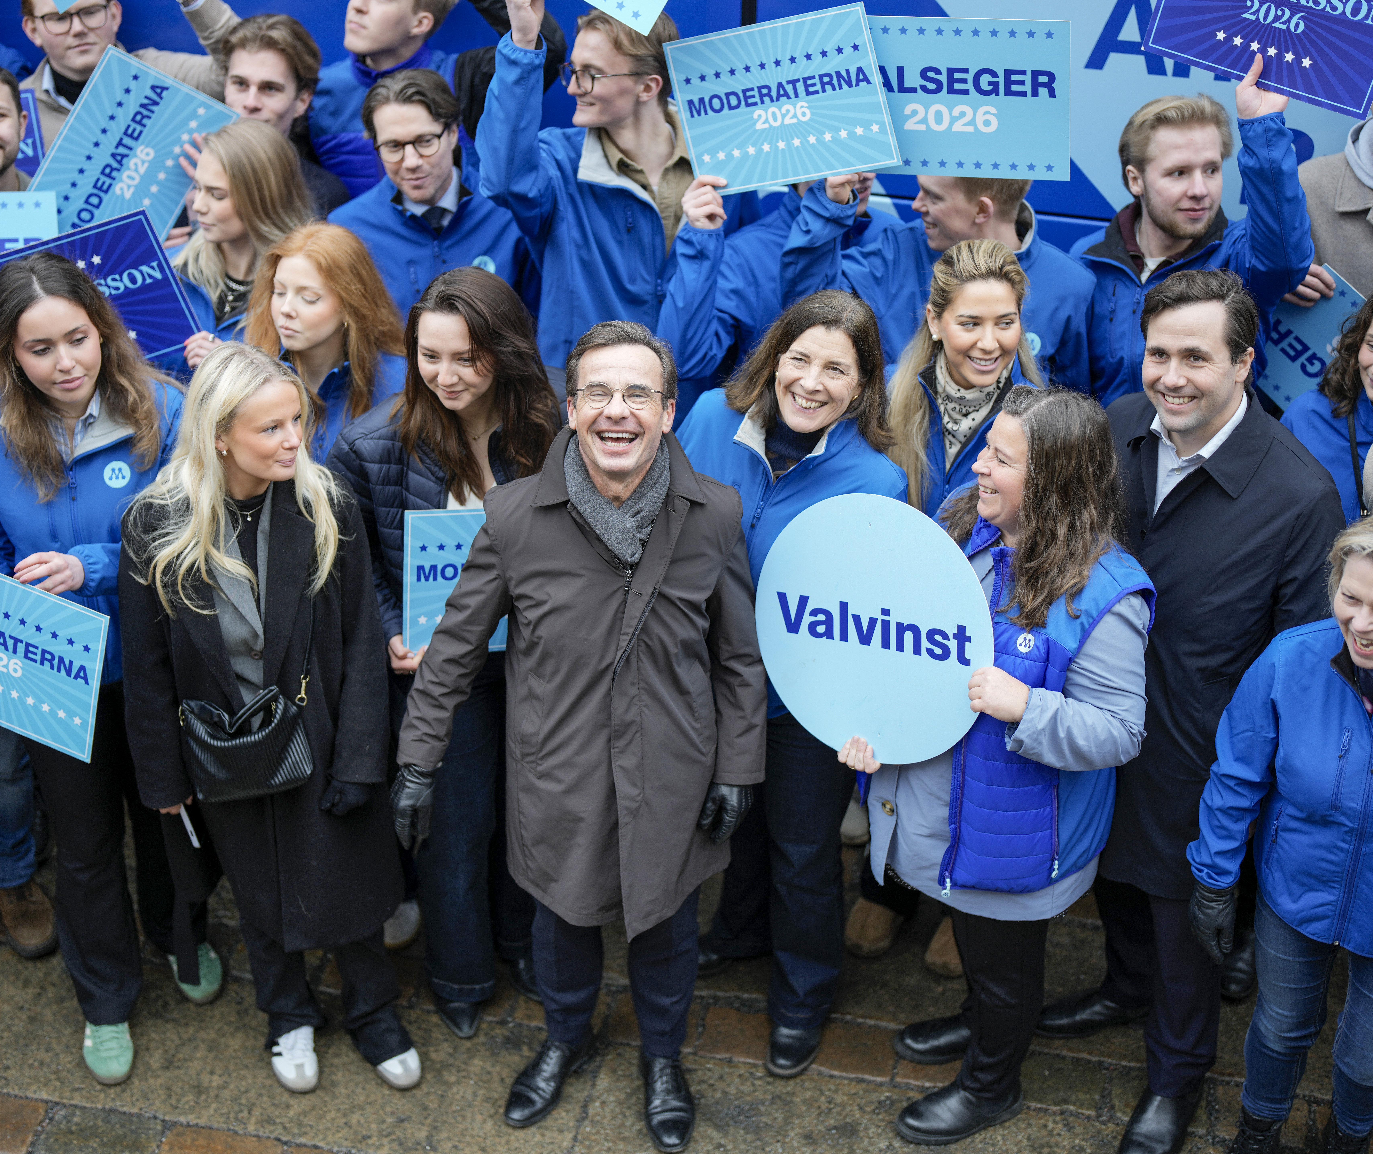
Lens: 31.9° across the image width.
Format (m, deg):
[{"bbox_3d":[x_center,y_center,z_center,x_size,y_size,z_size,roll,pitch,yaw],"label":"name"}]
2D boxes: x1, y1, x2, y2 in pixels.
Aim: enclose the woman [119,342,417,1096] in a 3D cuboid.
[{"bbox_3d":[-0.763,0.308,4.608,0.550,1.700,0.400,-6,33,-10],"label":"woman"}]

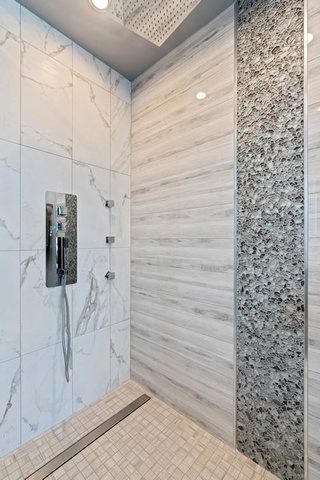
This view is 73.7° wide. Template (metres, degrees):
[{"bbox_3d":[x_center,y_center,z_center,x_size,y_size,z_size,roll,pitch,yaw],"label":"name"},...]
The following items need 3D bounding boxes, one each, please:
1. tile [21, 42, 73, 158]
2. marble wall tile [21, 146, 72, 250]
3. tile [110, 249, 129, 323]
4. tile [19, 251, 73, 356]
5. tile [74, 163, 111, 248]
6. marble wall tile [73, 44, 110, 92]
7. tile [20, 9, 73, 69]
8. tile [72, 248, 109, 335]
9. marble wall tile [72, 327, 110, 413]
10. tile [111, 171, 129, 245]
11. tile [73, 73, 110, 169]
[{"bbox_3d":[-0.704,-0.854,1.345,0.010,0.610,0.303,0,0,43],"label":"tile"},{"bbox_3d":[-0.703,-0.244,1.345,0.010,0.610,0.303,0,0,43],"label":"marble wall tile"},{"bbox_3d":[-0.323,0.366,1.750,0.010,0.610,0.203,0,0,43],"label":"tile"},{"bbox_3d":[-0.703,0.365,1.344,0.010,0.610,0.303,0,0,43],"label":"tile"},{"bbox_3d":[-0.496,-0.244,1.566,0.010,0.610,0.303,0,0,43],"label":"tile"},{"bbox_3d":[-0.496,-1.258,1.567,0.010,0.198,0.303,0,0,43],"label":"marble wall tile"},{"bbox_3d":[-0.704,-1.258,1.346,0.010,0.198,0.303,0,0,43],"label":"tile"},{"bbox_3d":[-0.496,0.366,1.565,0.010,0.610,0.303,0,0,43],"label":"tile"},{"bbox_3d":[-0.496,0.927,1.565,0.010,0.513,0.303,0,0,43],"label":"marble wall tile"},{"bbox_3d":[-0.324,-0.244,1.751,0.010,0.610,0.203,0,0,43],"label":"tile"},{"bbox_3d":[-0.496,-0.854,1.567,0.010,0.610,0.303,0,0,43],"label":"tile"}]

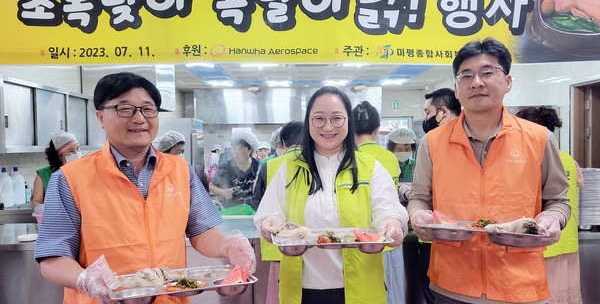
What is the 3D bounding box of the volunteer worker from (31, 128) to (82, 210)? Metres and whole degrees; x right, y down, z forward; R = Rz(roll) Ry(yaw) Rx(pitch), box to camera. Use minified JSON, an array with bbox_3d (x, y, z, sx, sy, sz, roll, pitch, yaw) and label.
[{"bbox_3d":[-1.724,0.621,3.020,0.500,1.540,0.420,-1,1,-41],"label":"volunteer worker"}]

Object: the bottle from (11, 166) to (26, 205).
[{"bbox_3d":[-2.229,0.266,3.300,0.115,0.305,0.095,-1,1,-30],"label":"bottle"}]

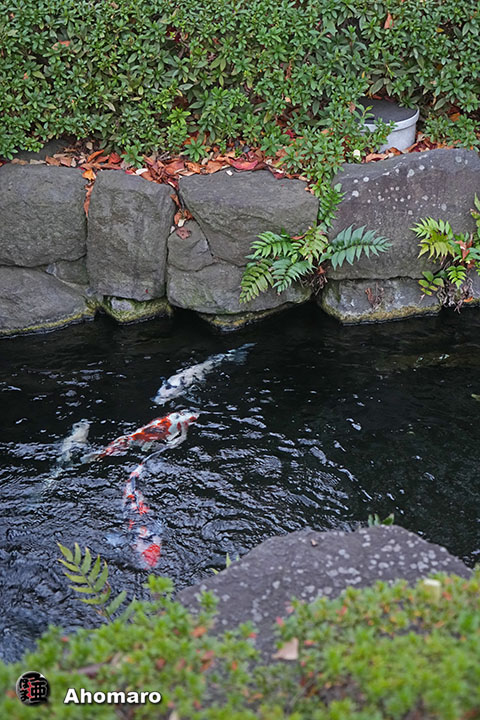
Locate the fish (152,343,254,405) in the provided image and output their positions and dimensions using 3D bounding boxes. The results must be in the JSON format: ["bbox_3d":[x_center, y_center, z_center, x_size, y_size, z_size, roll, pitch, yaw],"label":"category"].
[{"bbox_3d":[-0.137,0.049,3.881,0.130,0.120,0.500,29,43,36],"label":"fish"}]

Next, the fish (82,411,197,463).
[{"bbox_3d":[-0.356,0.275,3.547,0.460,0.120,0.130,-20,39,-27],"label":"fish"}]

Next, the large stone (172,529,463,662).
[{"bbox_3d":[0.183,0.614,2.237,0.620,0.320,0.400,0,34,0],"label":"large stone"}]

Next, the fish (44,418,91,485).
[{"bbox_3d":[-0.612,0.323,3.474,0.110,0.100,0.370,8,35,11],"label":"fish"}]

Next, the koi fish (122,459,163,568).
[{"bbox_3d":[-0.312,0.494,3.221,0.130,0.120,0.480,-5,34,-7],"label":"koi fish"}]

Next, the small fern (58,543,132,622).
[{"bbox_3d":[-0.310,0.478,2.116,0.170,0.140,0.150,0,34,0],"label":"small fern"}]

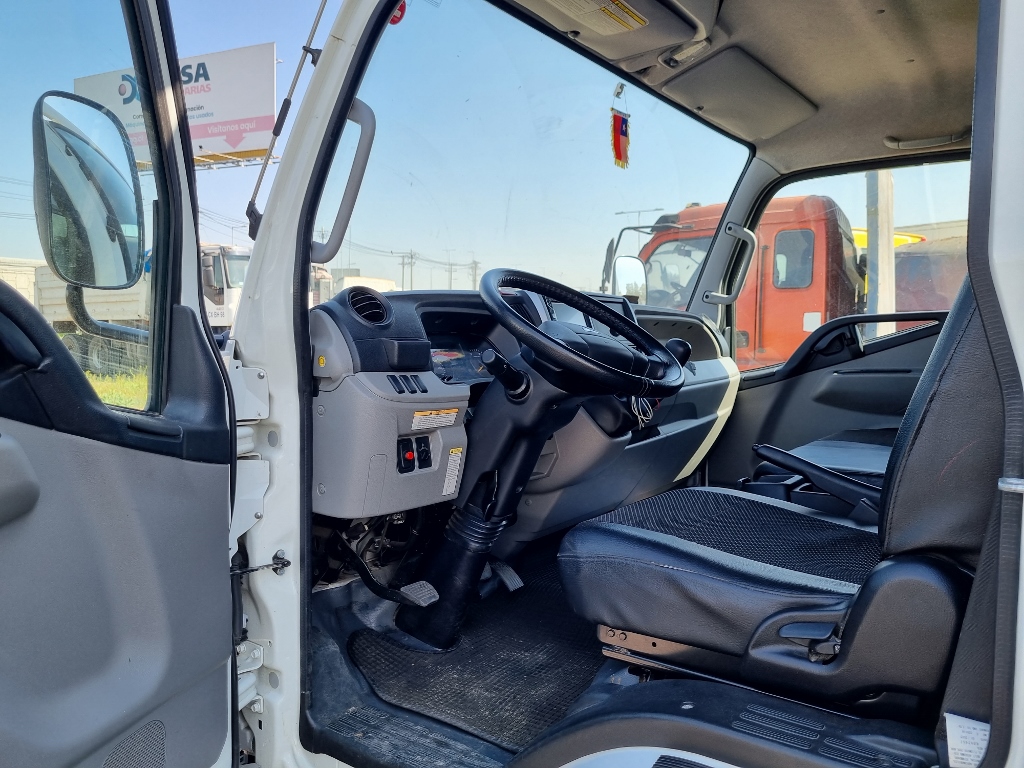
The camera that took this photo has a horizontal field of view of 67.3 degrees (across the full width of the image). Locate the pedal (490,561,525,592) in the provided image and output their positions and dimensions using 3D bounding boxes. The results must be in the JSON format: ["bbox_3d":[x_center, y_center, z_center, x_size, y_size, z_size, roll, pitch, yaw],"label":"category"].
[{"bbox_3d":[-0.002,0.434,1.749,0.090,0.080,0.070,3,5,33],"label":"pedal"}]

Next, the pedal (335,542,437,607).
[{"bbox_3d":[-0.232,0.350,1.475,0.200,0.170,0.170,3,5,33],"label":"pedal"}]

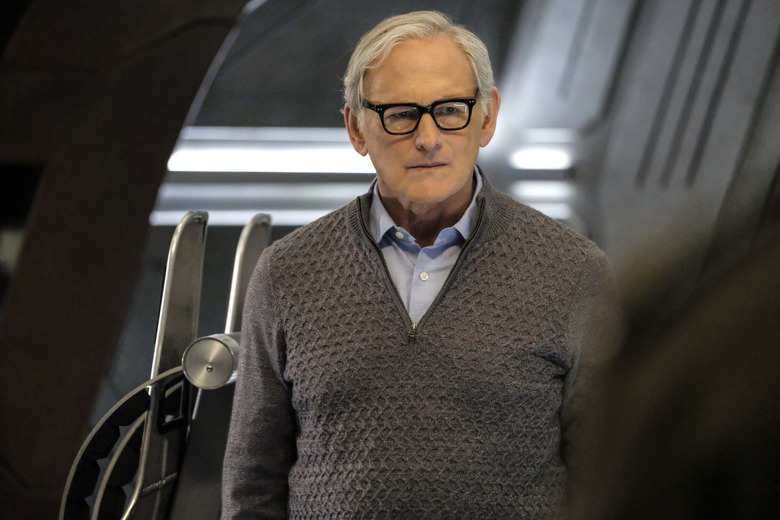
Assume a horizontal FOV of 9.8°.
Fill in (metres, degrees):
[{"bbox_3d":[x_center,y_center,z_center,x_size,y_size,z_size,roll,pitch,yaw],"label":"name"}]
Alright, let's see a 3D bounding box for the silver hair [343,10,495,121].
[{"bbox_3d":[0.037,-0.232,5.850,0.188,0.180,0.213,-5,2,-9],"label":"silver hair"}]

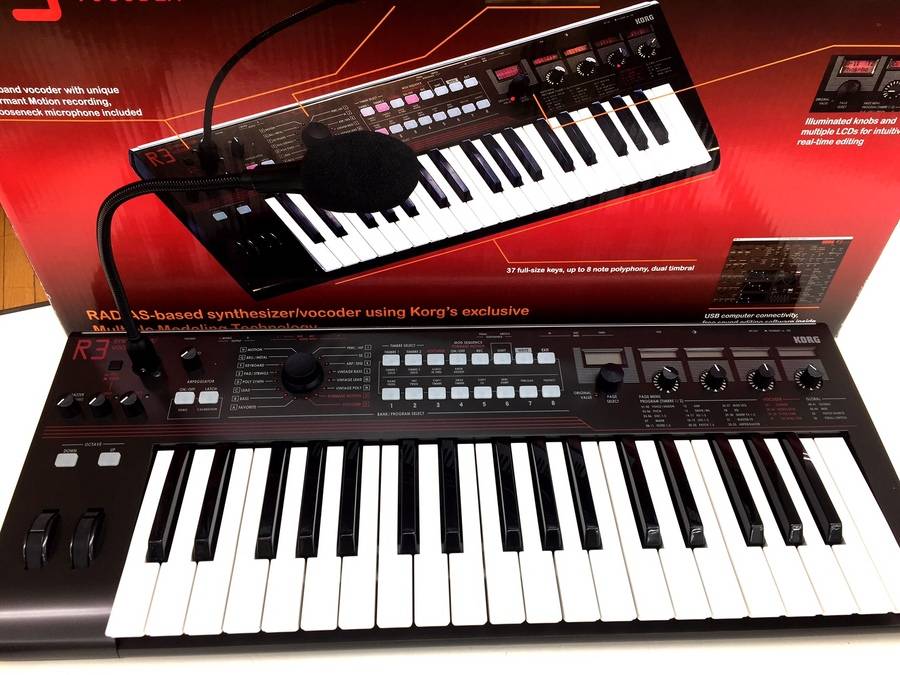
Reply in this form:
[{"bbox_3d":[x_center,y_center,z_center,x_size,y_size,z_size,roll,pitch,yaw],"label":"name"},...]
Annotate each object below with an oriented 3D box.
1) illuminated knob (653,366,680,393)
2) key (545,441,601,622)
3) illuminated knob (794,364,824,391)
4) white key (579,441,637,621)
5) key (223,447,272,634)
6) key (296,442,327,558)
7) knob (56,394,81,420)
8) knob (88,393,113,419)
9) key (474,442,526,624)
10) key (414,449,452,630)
[{"bbox_3d":[0.172,0.032,0.595,0.021,0.014,0.021,-1,51,-2],"label":"illuminated knob"},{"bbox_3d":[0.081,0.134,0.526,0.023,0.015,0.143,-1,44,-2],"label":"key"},{"bbox_3d":[0.288,0.031,0.600,0.021,0.013,0.021,-1,49,-2],"label":"illuminated knob"},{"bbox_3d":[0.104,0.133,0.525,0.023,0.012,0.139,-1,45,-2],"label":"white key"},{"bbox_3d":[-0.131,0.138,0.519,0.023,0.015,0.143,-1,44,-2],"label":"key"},{"bbox_3d":[-0.096,0.111,0.528,0.013,0.012,0.089,-1,45,-2],"label":"key"},{"bbox_3d":[-0.285,0.051,0.563,0.013,0.013,0.013,1,45,-1],"label":"knob"},{"bbox_3d":[-0.264,0.051,0.571,0.013,0.015,0.013,-1,49,-2],"label":"knob"},{"bbox_3d":[0.034,0.134,0.522,0.023,0.012,0.139,-1,45,-2],"label":"key"},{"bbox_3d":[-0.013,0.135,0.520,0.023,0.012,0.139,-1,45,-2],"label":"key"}]

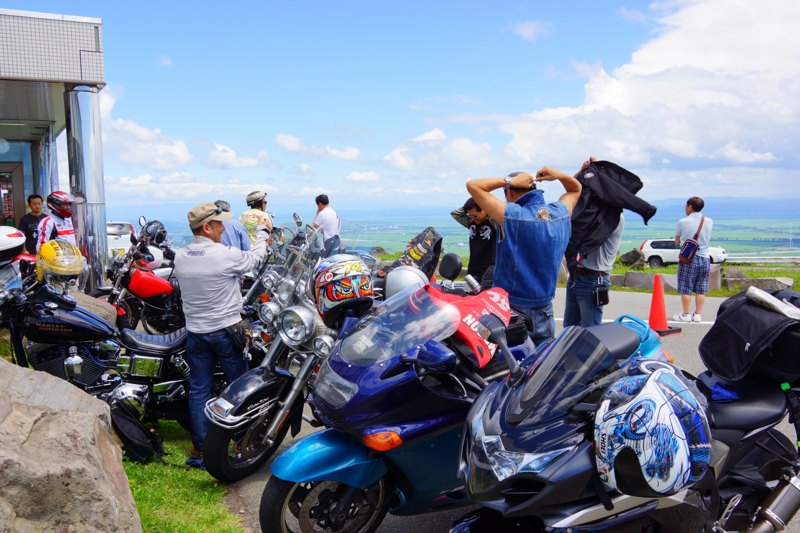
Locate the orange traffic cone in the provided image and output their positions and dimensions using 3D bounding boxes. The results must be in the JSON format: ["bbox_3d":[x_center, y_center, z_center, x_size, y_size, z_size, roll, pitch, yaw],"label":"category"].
[{"bbox_3d":[3.103,0.460,8.750,0.380,0.700,0.380,-3,6,-30],"label":"orange traffic cone"}]

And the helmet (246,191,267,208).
[{"bbox_3d":[-1.840,-0.859,9.400,0.290,0.180,0.240,-12,8,-16],"label":"helmet"}]

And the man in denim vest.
[{"bbox_3d":[0.750,0.309,4.450,0.720,1.810,0.460,-2,5,-15],"label":"man in denim vest"}]

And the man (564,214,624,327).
[{"bbox_3d":[1.645,0.122,6.200,0.580,1.860,0.520,-1,5,0],"label":"man"}]

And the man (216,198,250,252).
[{"bbox_3d":[-1.840,0.140,7.640,0.500,1.670,0.320,2,5,21],"label":"man"}]

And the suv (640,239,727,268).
[{"bbox_3d":[16.079,-0.741,41.800,4.630,1.690,1.790,3,6,29],"label":"suv"}]

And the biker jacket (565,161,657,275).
[{"bbox_3d":[1.766,-0.403,6.150,0.720,0.930,0.500,-3,5,-20],"label":"biker jacket"}]

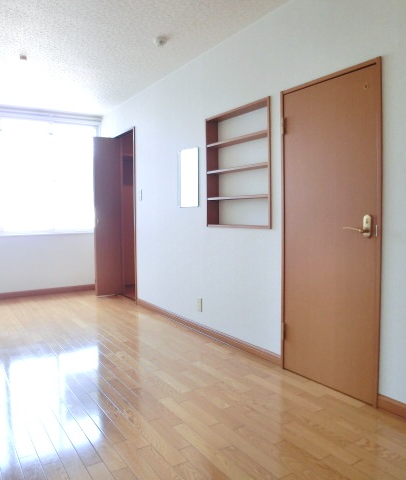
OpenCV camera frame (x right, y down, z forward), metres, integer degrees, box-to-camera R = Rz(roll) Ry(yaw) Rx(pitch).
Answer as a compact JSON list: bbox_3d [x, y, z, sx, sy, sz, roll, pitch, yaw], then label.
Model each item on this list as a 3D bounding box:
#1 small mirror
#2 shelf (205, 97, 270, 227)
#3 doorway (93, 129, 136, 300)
[{"bbox_3d":[-0.140,-0.554,3.525,0.018,0.521,0.350,-3,4,-35],"label":"small mirror"},{"bbox_3d":[0.294,-0.546,3.011,0.123,0.905,0.766,-3,4,-35],"label":"shelf"},{"bbox_3d":[-1.044,-0.257,4.739,0.320,2.052,0.800,-3,4,-35],"label":"doorway"}]

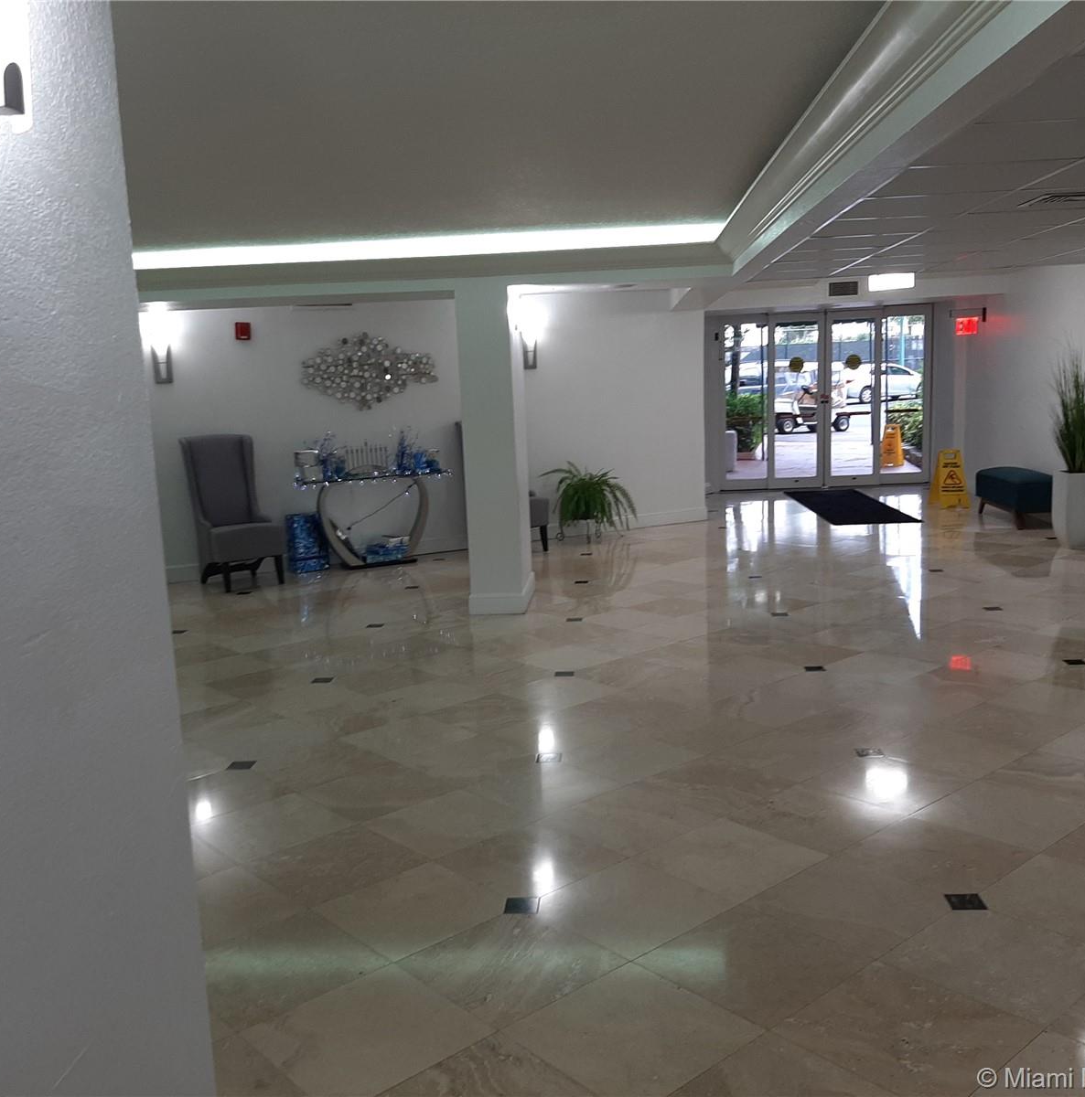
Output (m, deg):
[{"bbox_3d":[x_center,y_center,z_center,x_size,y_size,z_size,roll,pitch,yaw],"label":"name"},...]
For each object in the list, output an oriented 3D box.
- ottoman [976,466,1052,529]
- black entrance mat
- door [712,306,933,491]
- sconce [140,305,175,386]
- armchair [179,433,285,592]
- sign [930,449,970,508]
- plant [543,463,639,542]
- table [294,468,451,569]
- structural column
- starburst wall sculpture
[{"bbox_3d":[4.541,-0.490,10.403,0.470,0.440,1.170,-2,9,4],"label":"ottoman"},{"bbox_3d":[3.324,-0.475,12.038,0.900,0.012,2.990,-2,9,4],"label":"black entrance mat"},{"bbox_3d":[3.542,-1.853,13.769,2.680,2.170,0.120,-2,9,4],"label":"door"},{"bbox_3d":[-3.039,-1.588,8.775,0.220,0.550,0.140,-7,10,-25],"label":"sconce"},{"bbox_3d":[-2.506,-0.302,8.920,0.620,1.190,0.730,-7,10,-25],"label":"armchair"},{"bbox_3d":[4.280,-0.745,11.549,0.290,0.610,0.420,-2,9,7],"label":"sign"},{"bbox_3d":[0.444,-0.437,10.364,0.840,0.730,0.680,-7,10,-25],"label":"plant"},{"bbox_3d":[-1.457,-0.262,9.632,1.320,0.790,0.370,-7,10,-25],"label":"table"},{"bbox_3d":[-0.327,-0.700,7.554,0.370,2.200,0.750,-2,9,4],"label":"structural column"},{"bbox_3d":[-1.487,-1.544,9.557,1.178,0.659,0.080,-7,10,-25],"label":"starburst wall sculpture"}]

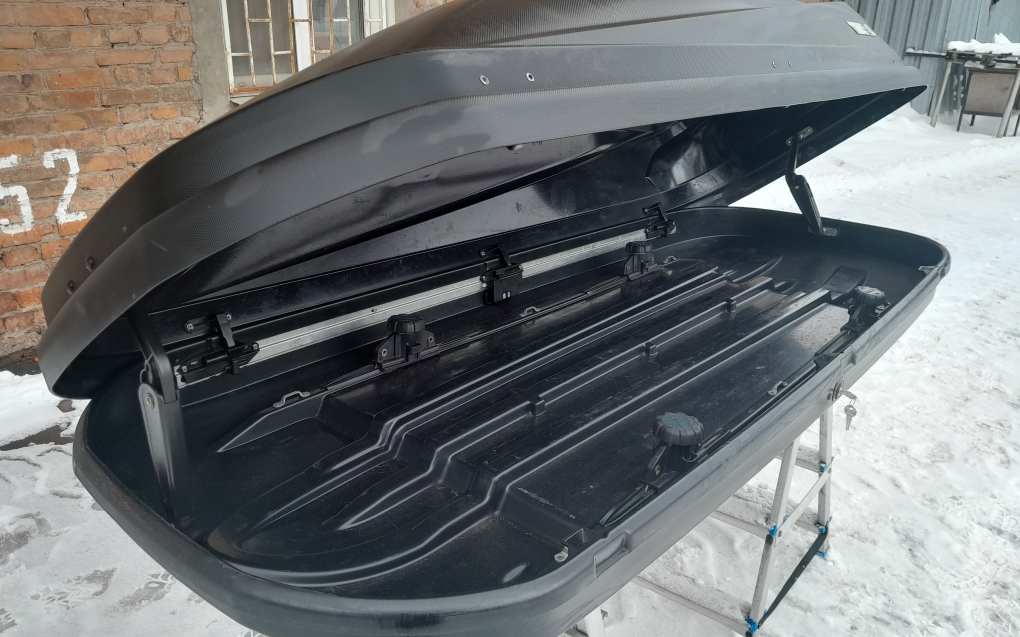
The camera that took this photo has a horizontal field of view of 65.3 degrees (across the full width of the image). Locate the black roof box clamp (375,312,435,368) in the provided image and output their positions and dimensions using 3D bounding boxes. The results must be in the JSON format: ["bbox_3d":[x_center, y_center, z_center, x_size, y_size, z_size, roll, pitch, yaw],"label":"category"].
[{"bbox_3d":[-0.191,0.041,1.483,0.070,0.083,0.142,16,24,36],"label":"black roof box clamp"}]

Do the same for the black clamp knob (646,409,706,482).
[{"bbox_3d":[0.233,0.181,1.100,0.070,0.083,0.142,16,24,36],"label":"black clamp knob"}]

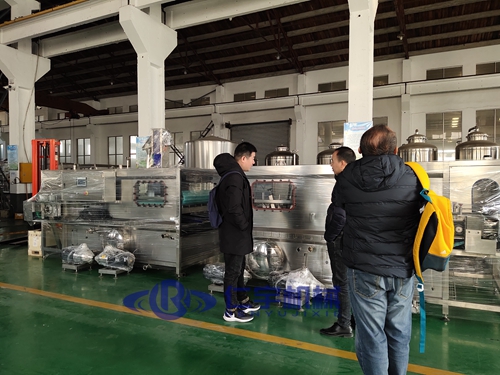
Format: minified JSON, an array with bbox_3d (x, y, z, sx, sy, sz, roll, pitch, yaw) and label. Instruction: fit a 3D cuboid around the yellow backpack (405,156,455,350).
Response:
[{"bbox_3d":[1.025,0.386,2.050,0.220,1.000,0.290,0,1,14],"label":"yellow backpack"}]

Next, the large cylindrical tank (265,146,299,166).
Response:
[{"bbox_3d":[0.974,-0.025,10.845,0.990,2.410,0.990,1,1,26],"label":"large cylindrical tank"}]

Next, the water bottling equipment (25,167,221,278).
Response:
[{"bbox_3d":[-2.318,0.474,6.605,3.500,1.600,1.350,1,1,26],"label":"water bottling equipment"}]

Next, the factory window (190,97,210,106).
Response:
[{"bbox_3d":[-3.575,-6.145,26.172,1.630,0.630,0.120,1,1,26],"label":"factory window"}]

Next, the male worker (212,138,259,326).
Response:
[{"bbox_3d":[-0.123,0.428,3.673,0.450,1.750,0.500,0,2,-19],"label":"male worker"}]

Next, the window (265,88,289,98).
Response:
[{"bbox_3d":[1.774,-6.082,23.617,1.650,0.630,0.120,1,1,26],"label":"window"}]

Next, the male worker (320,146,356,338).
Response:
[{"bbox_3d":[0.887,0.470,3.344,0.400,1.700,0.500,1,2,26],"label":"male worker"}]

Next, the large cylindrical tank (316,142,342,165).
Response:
[{"bbox_3d":[2.395,-0.020,10.166,0.990,2.430,0.990,0,1,0],"label":"large cylindrical tank"}]

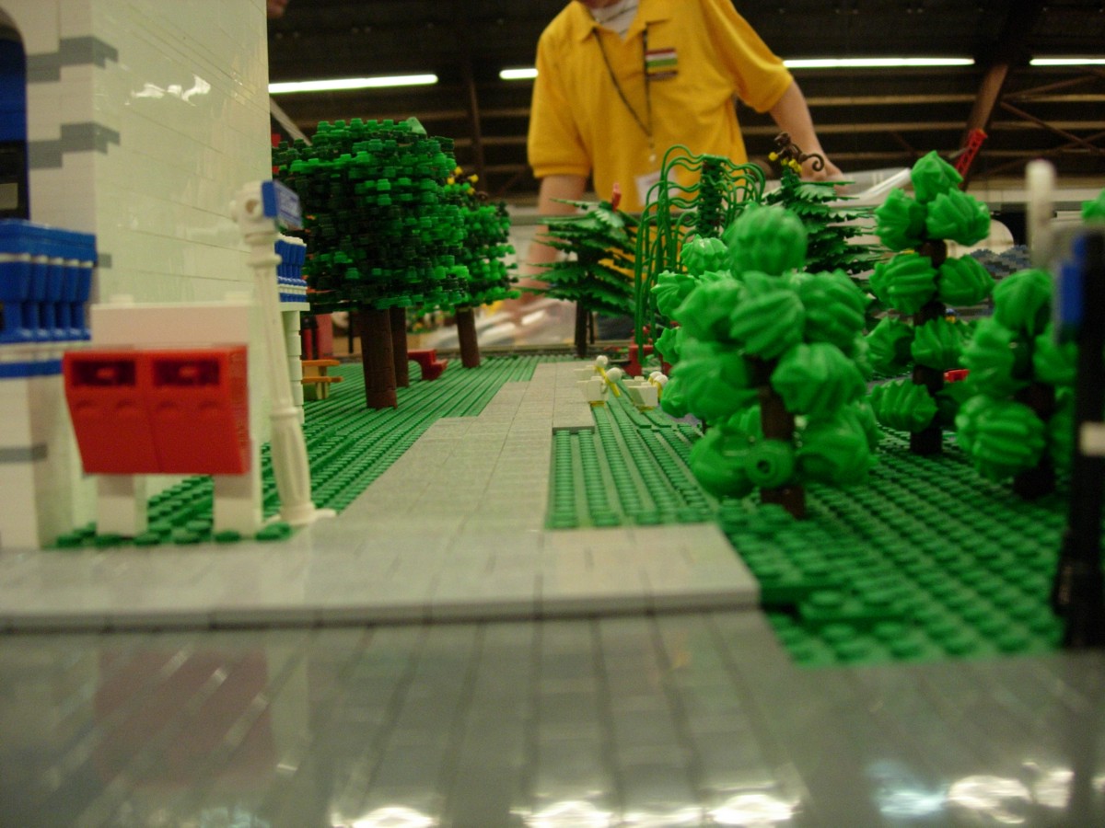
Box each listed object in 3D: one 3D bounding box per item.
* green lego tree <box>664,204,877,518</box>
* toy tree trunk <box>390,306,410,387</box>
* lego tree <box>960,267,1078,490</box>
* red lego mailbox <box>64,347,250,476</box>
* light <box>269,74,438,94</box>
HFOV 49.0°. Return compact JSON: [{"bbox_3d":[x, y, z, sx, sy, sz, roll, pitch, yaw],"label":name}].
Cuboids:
[{"bbox_3d":[0.049,-0.011,0.270,0.043,0.069,0.043,-2,5,1],"label":"green lego tree"},{"bbox_3d":[-0.105,-0.045,0.810,0.016,0.056,0.016,-2,5,1],"label":"toy tree trunk"},{"bbox_3d":[0.114,-0.007,0.288,0.037,0.054,0.037,-2,5,1],"label":"lego tree"},{"bbox_3d":[-0.078,0.000,0.240,0.032,0.026,0.011,-2,5,1],"label":"red lego mailbox"},{"bbox_3d":[-4.526,-6.813,25.000,4.356,0.120,0.160,-2,5,4],"label":"light"}]

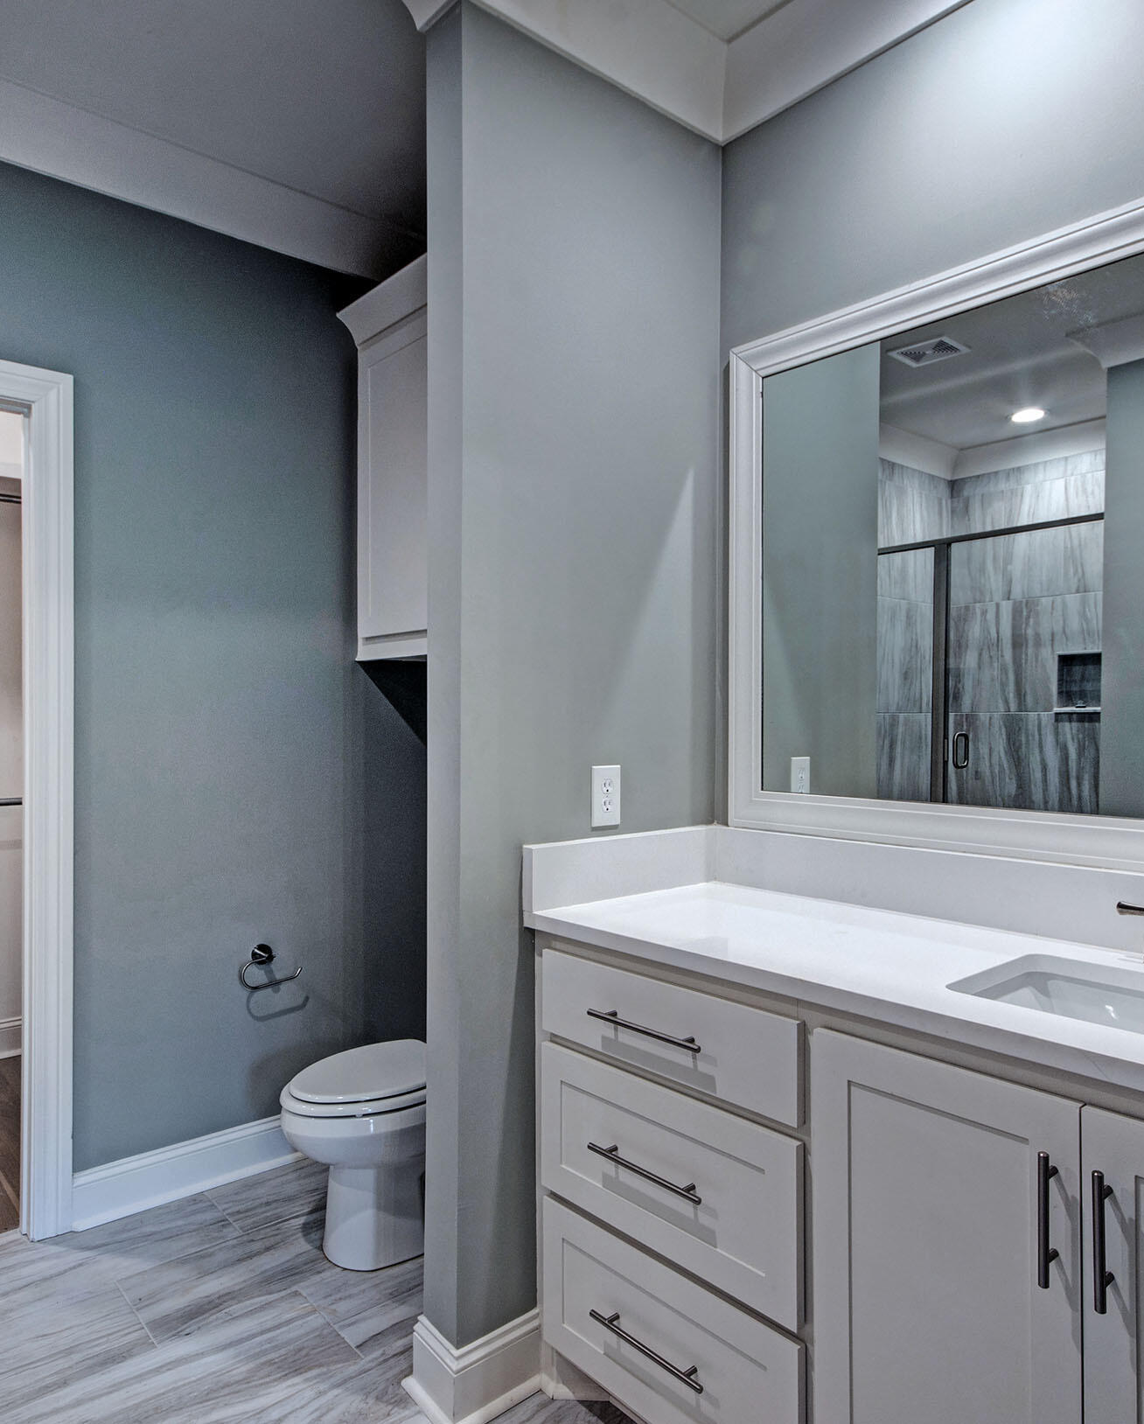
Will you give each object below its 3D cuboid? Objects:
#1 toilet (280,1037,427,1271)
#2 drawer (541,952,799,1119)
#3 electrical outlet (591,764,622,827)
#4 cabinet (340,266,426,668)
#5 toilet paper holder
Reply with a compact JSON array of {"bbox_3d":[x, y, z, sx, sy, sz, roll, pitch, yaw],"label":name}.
[{"bbox_3d":[-0.393,0.930,2.274,0.740,0.740,0.430,0,0,-41],"label":"toilet"},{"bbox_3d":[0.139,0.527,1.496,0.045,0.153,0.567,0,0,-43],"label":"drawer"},{"bbox_3d":[0.079,0.176,1.845,0.079,0.124,0.010,0,0,-40],"label":"electrical outlet"},{"bbox_3d":[-0.242,-0.690,2.480,0.330,1.065,1.040,0,0,-41],"label":"cabinet"},{"bbox_3d":[-0.858,0.729,2.559,0.180,0.118,0.080,0,0,-40],"label":"toilet paper holder"}]

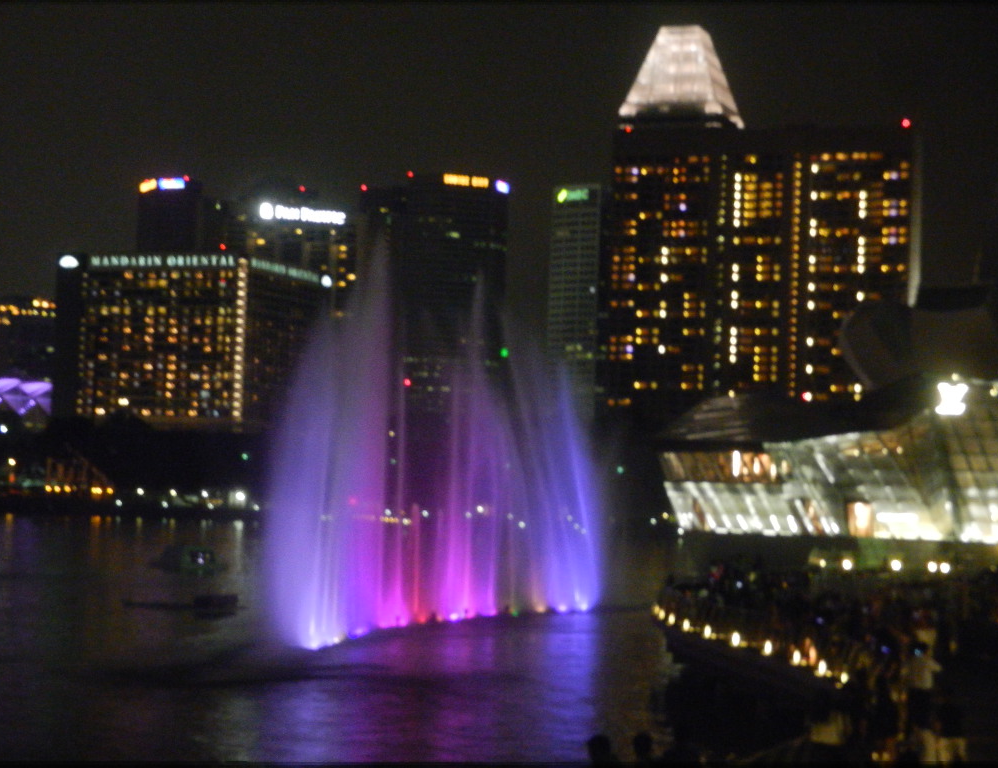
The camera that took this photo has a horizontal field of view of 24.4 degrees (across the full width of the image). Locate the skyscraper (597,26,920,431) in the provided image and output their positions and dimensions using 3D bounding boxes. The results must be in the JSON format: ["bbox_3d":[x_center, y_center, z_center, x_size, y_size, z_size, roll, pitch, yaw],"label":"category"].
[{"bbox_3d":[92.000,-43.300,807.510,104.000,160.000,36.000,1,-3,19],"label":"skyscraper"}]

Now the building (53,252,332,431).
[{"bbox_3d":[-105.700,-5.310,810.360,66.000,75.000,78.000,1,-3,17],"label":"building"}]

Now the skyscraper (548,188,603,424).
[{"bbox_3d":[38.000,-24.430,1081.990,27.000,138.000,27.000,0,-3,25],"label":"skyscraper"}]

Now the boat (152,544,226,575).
[{"bbox_3d":[-32.030,18.100,238.000,7.600,2.800,2.900,2,-3,-16],"label":"boat"}]

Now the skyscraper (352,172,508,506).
[{"bbox_3d":[-37.000,-27.430,1320.940,78.000,186.000,50.000,2,-3,-12],"label":"skyscraper"}]

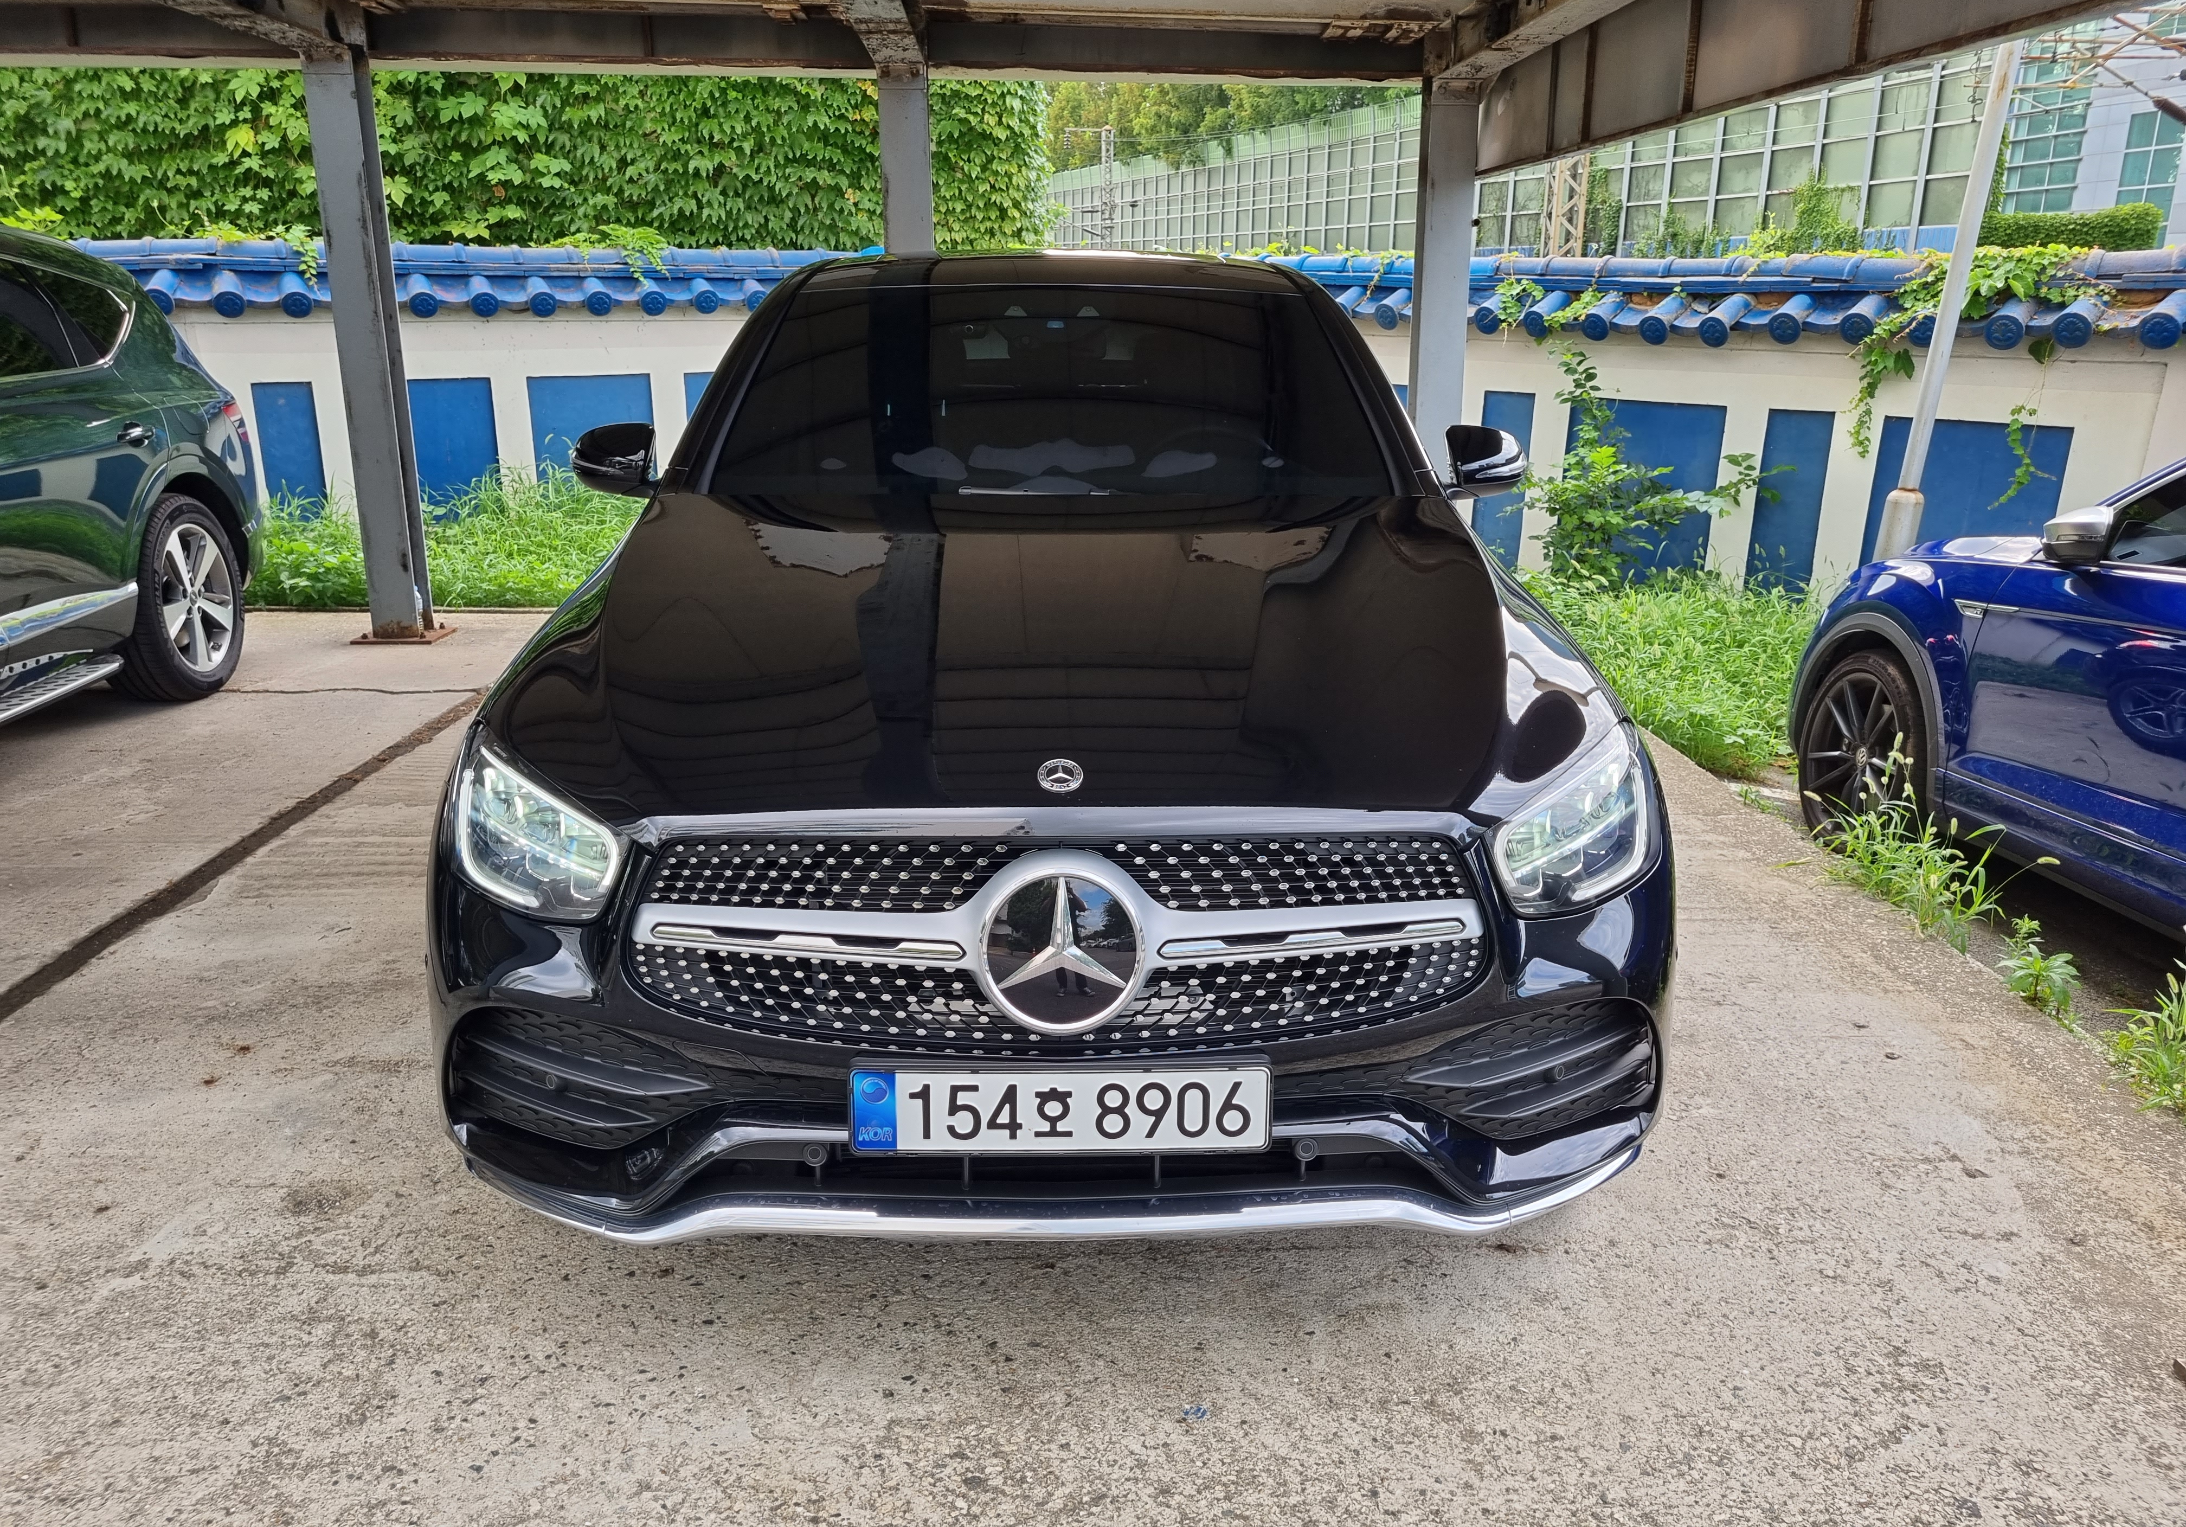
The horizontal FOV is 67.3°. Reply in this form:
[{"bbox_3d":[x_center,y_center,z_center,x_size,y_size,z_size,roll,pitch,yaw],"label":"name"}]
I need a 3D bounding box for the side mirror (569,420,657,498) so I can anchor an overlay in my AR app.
[{"bbox_3d":[-1.031,-0.662,3.551,0.205,0.165,0.160,0,16,-1],"label":"side mirror"}]

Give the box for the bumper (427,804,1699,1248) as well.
[{"bbox_3d":[-0.047,0.343,2.237,1.840,0.470,0.510,0,16,-1],"label":"bumper"}]

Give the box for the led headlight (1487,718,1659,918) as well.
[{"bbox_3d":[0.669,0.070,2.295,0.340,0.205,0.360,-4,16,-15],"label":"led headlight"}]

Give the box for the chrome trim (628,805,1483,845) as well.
[{"bbox_3d":[-0.042,0.078,2.039,1.090,0.075,0.120,0,16,-1],"label":"chrome trim"}]

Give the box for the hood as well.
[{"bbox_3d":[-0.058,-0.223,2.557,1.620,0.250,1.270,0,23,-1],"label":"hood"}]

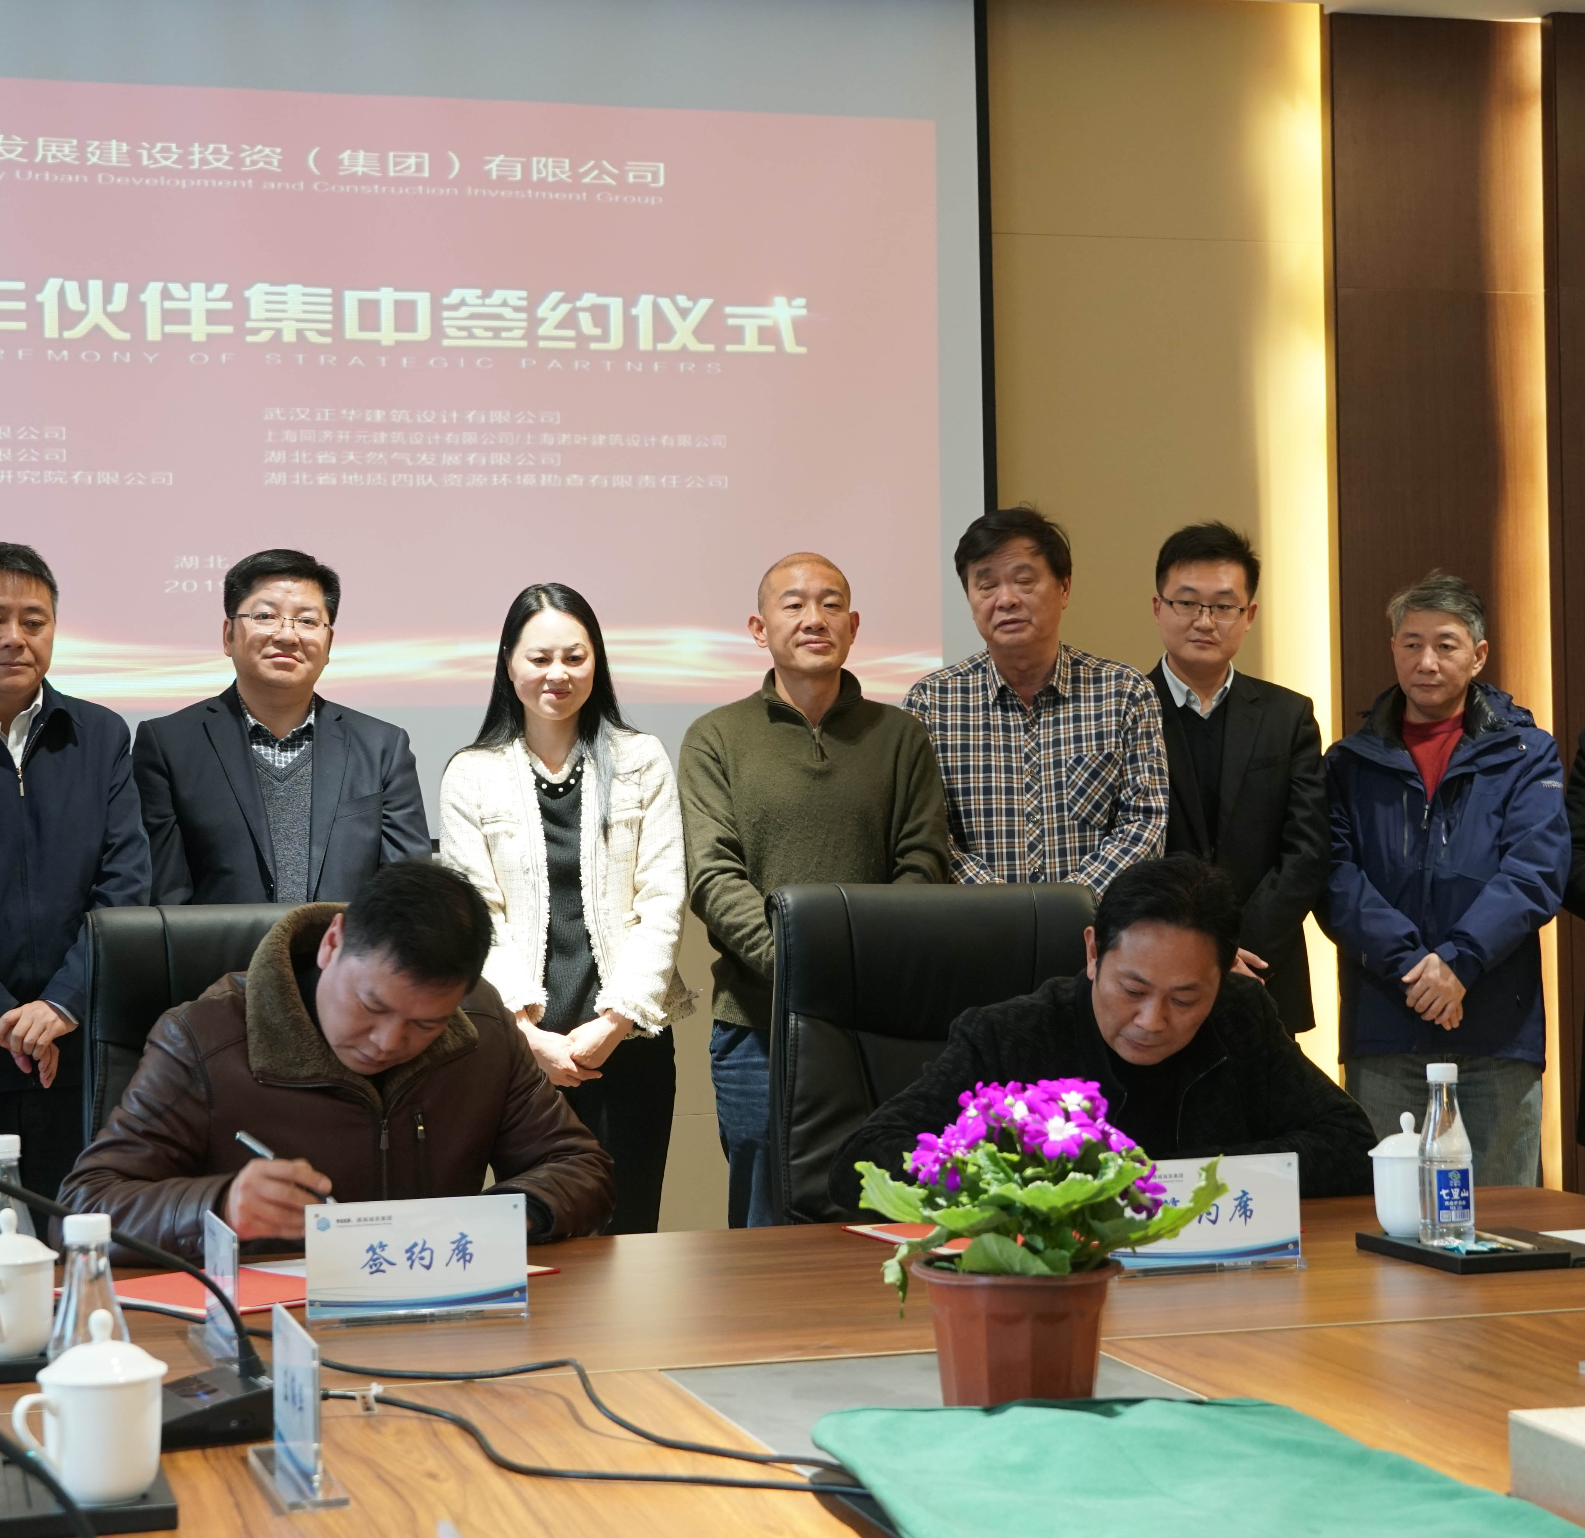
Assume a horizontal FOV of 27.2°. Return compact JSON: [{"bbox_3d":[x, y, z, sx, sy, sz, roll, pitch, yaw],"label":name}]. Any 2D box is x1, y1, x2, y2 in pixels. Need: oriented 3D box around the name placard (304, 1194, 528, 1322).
[{"bbox_3d":[-0.357,0.464,3.089,0.210,0.112,0.050,-1,-1,-15],"label":"name placard"}]

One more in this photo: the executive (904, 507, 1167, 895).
[{"bbox_3d":[0.441,0.405,5.906,0.500,1.756,0.300,-1,-1,7],"label":"executive"}]

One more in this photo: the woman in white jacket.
[{"bbox_3d":[-0.387,0.489,5.593,0.450,1.615,0.290,-1,-1,-4],"label":"woman in white jacket"}]

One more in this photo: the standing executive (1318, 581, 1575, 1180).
[{"bbox_3d":[1.203,0.455,6.009,0.470,1.626,0.310,-1,-1,20],"label":"standing executive"}]

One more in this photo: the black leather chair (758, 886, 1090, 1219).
[{"bbox_3d":[0.255,0.718,4.200,0.600,1.120,0.680,-1,-1,-16],"label":"black leather chair"}]

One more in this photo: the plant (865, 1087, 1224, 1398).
[{"bbox_3d":[0.194,0.379,2.620,0.280,0.265,0.265,-1,-1,0],"label":"plant"}]

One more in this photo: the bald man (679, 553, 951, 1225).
[{"bbox_3d":[0.048,0.456,5.706,0.480,1.667,0.290,-1,-1,-2],"label":"bald man"}]

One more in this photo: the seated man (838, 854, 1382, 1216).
[{"bbox_3d":[0.406,0.680,3.946,0.640,1.165,0.800,-1,-1,-11],"label":"seated man"}]

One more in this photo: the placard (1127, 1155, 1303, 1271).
[{"bbox_3d":[0.418,0.455,3.337,0.204,0.114,0.046,-1,-1,-16],"label":"placard"}]

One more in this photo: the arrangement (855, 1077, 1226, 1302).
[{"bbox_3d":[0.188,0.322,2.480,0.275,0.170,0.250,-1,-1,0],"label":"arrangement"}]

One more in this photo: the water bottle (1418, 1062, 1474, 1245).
[{"bbox_3d":[0.689,0.406,3.462,0.059,0.189,0.059,-1,-1,-16],"label":"water bottle"}]

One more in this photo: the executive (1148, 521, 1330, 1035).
[{"bbox_3d":[0.708,0.433,5.492,0.480,1.700,0.290,-1,-1,-9],"label":"executive"}]

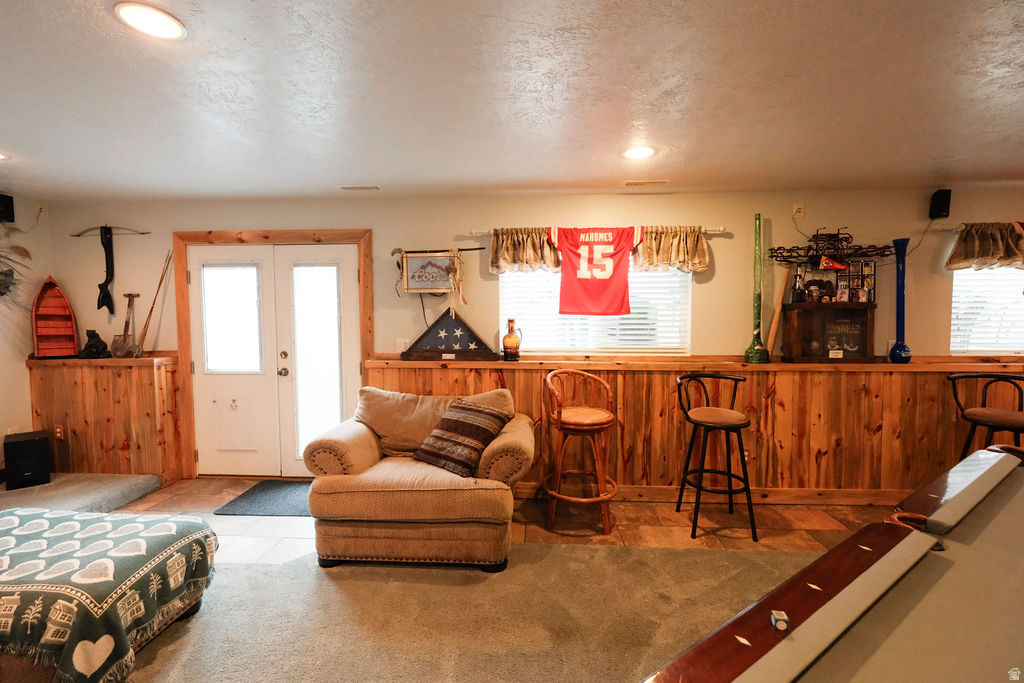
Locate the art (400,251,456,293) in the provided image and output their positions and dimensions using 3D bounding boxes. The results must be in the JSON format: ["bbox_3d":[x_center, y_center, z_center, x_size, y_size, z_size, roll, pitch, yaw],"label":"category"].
[{"bbox_3d":[-0.703,-0.586,3.599,0.447,0.354,0.060,0,3,3],"label":"art"}]

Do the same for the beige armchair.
[{"bbox_3d":[-0.538,0.806,2.839,1.350,0.930,0.970,0,3,3],"label":"beige armchair"}]

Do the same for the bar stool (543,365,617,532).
[{"bbox_3d":[0.476,0.740,2.975,0.510,1.050,0.520,-2,4,-30],"label":"bar stool"}]

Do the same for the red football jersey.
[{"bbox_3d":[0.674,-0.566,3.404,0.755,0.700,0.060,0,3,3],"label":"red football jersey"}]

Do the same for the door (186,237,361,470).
[{"bbox_3d":[-2.037,0.177,3.712,1.510,2.030,0.070,0,3,3],"label":"door"}]

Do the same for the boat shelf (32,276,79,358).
[{"bbox_3d":[-3.866,-0.203,3.614,0.285,0.680,0.120,-2,0,-30],"label":"boat shelf"}]

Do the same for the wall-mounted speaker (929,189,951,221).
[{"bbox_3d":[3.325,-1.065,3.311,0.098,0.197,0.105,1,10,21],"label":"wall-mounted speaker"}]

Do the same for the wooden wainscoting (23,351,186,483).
[{"bbox_3d":[-3.447,0.671,3.643,1.110,1.095,0.270,0,3,3],"label":"wooden wainscoting"}]

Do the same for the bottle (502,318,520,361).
[{"bbox_3d":[0.004,-0.016,3.429,0.145,0.335,0.130,0,3,3],"label":"bottle"}]

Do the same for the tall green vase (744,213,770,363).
[{"bbox_3d":[1.914,-0.409,3.296,0.168,1.136,0.168,0,3,3],"label":"tall green vase"}]

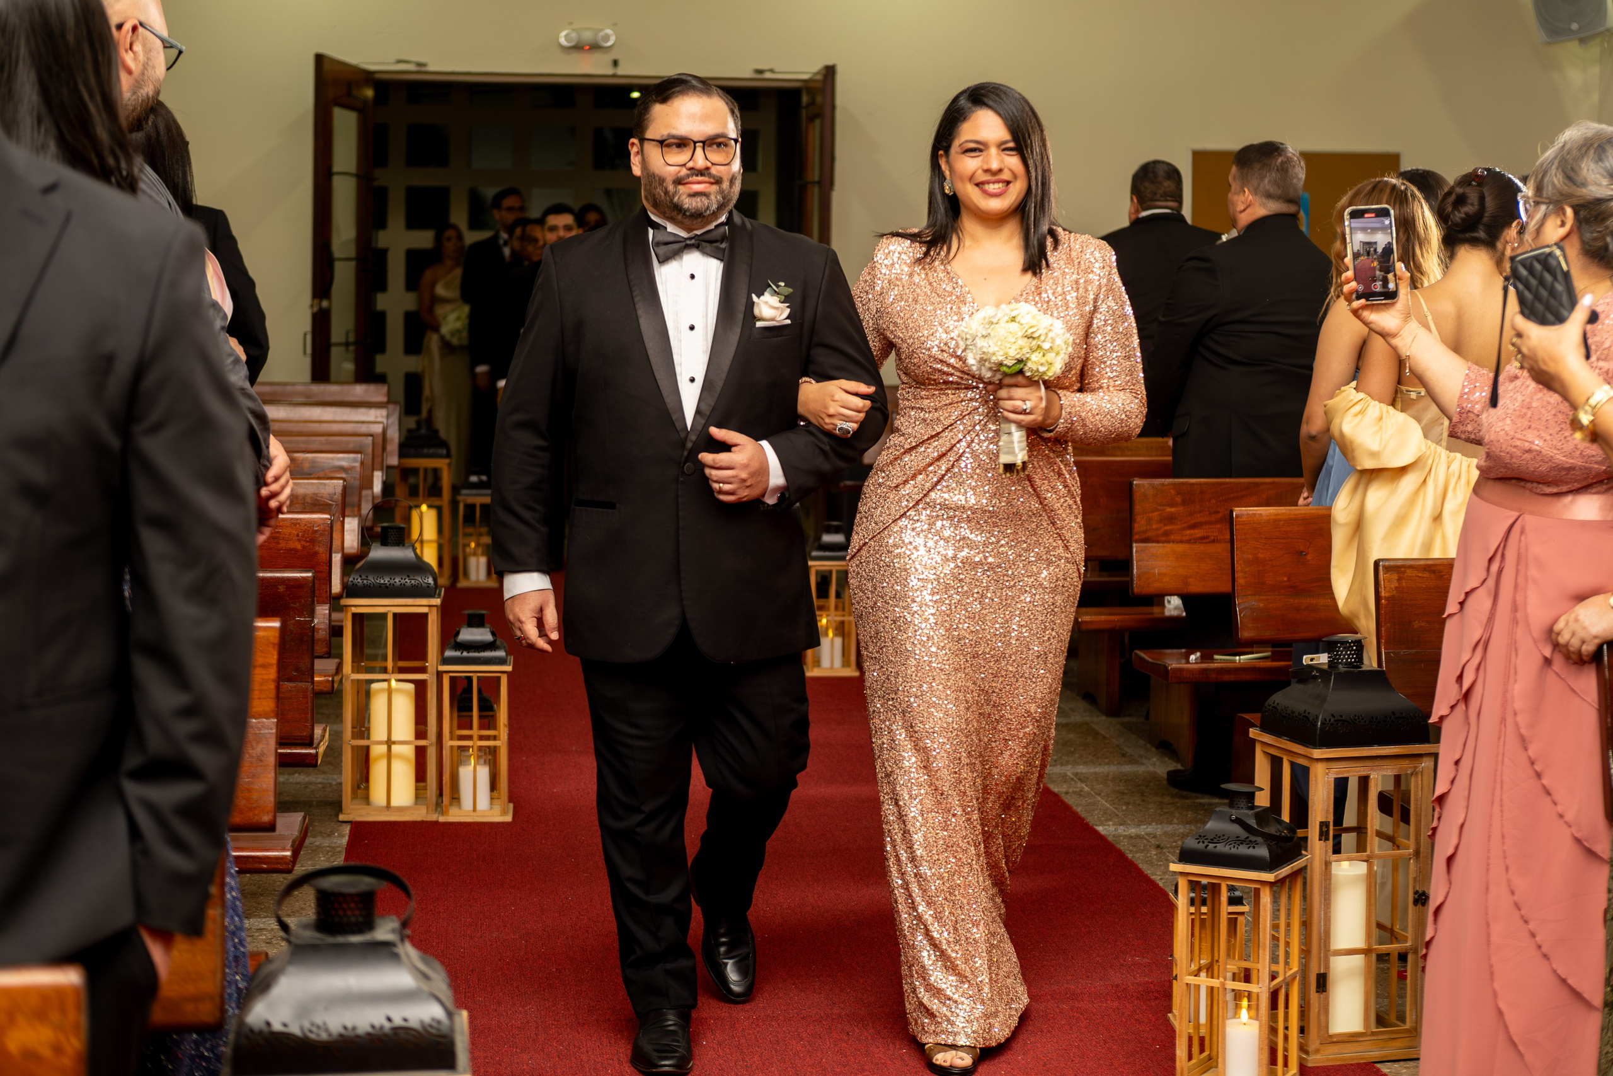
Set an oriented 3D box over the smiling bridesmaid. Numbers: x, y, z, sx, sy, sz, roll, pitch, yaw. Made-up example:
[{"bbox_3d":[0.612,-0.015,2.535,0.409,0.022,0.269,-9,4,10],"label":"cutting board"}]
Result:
[{"bbox_3d":[0.327,0.051,4.290,0.570,1.710,0.460,0,5,-3],"label":"smiling bridesmaid"}]

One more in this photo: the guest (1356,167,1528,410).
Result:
[{"bbox_3d":[1.331,0.028,4.950,0.480,1.600,0.380,4,6,33],"label":"guest"}]

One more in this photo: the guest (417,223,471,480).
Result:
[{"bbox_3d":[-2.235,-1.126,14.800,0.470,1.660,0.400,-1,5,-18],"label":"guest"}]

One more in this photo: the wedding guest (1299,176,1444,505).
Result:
[{"bbox_3d":[1.415,-0.075,5.987,0.450,1.646,0.320,-2,6,-22],"label":"wedding guest"}]

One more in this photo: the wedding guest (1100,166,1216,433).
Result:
[{"bbox_3d":[1.242,-0.432,8.496,0.520,1.823,0.340,-1,6,-18],"label":"wedding guest"}]

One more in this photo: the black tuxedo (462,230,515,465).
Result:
[{"bbox_3d":[-1.542,-0.769,12.082,0.500,1.558,0.300,-3,7,-37],"label":"black tuxedo"}]

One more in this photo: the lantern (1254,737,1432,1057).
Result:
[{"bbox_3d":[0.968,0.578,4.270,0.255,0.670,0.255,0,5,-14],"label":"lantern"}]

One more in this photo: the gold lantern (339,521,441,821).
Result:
[{"bbox_3d":[-1.062,0.325,6.090,0.253,0.750,0.253,0,5,-7],"label":"gold lantern"}]

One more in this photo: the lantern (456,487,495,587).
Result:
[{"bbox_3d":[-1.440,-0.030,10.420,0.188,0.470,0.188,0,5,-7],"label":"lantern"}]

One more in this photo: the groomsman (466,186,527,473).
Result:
[{"bbox_3d":[-1.538,-0.859,12.097,0.500,1.836,0.320,-3,7,-37],"label":"groomsman"}]

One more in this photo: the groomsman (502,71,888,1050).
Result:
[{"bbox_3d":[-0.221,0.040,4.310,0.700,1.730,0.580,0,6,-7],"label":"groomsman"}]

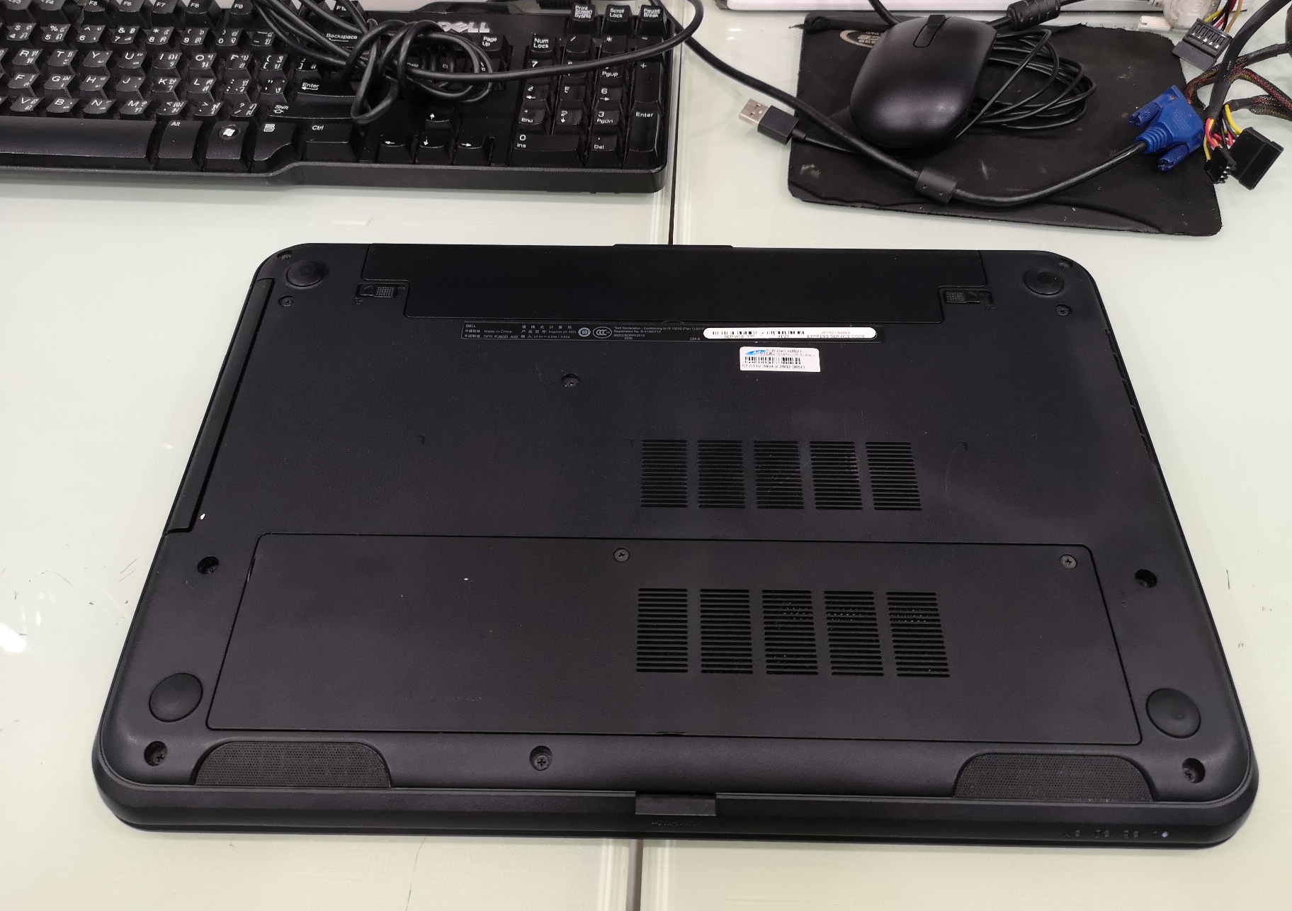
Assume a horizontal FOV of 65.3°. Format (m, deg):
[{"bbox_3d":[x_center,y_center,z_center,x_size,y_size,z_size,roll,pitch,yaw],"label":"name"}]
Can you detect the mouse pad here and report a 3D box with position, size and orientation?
[{"bbox_3d":[0.189,-0.185,0.540,0.213,0.004,0.172,6,55,5],"label":"mouse pad"}]

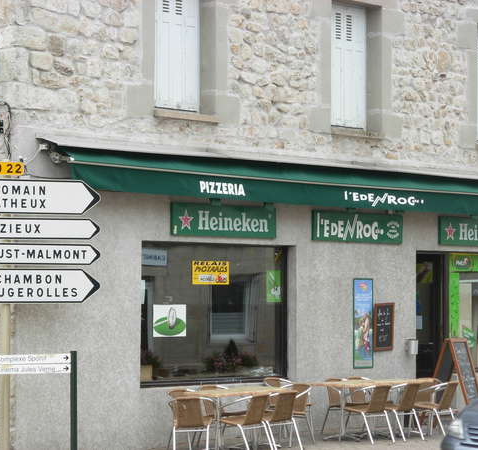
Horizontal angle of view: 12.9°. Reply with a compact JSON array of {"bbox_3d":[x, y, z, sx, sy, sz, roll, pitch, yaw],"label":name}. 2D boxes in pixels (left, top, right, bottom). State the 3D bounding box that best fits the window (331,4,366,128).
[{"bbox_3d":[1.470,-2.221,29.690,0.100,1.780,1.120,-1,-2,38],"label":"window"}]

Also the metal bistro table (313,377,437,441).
[{"bbox_3d":[1.763,2.480,28.368,0.700,0.725,2.100,-1,-3,42],"label":"metal bistro table"}]

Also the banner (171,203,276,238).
[{"bbox_3d":[-0.204,-0.058,27.620,0.050,0.420,2.021,-1,-3,42],"label":"banner"}]

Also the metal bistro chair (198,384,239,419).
[{"bbox_3d":[-0.192,2.375,26.448,0.570,0.750,0.550,-1,-2,38],"label":"metal bistro chair"}]

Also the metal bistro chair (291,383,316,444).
[{"bbox_3d":[0.628,2.443,27.529,0.550,0.730,0.570,-1,-3,42],"label":"metal bistro chair"}]

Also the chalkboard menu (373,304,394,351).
[{"bbox_3d":[2.072,1.453,30.148,0.035,0.676,0.438,-1,-3,42],"label":"chalkboard menu"}]

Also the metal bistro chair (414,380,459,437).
[{"bbox_3d":[2.671,2.503,28.981,0.570,0.730,0.550,-1,-2,31],"label":"metal bistro chair"}]

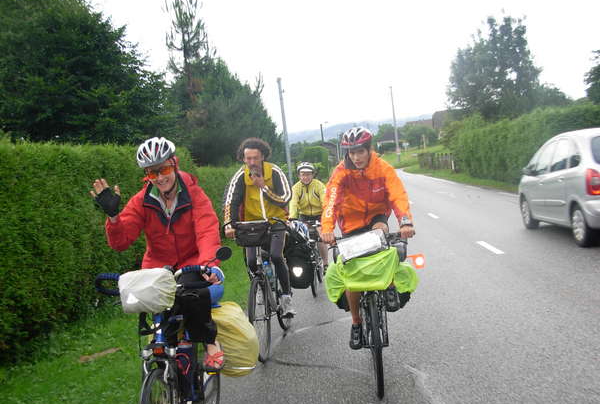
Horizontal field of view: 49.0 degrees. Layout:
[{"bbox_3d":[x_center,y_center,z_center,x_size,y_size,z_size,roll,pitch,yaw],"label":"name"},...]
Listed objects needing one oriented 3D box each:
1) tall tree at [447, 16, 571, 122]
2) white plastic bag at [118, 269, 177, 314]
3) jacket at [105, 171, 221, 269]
[{"bbox_3d":[16.836,-9.211,54.776,9.600,12.400,9.600,-5,3,17],"label":"tall tree"},{"bbox_3d":[-0.688,0.400,2.980,0.230,0.178,0.185,-6,2,7],"label":"white plastic bag"},{"bbox_3d":[-0.729,0.110,3.520,0.560,0.550,0.500,-6,3,2],"label":"jacket"}]

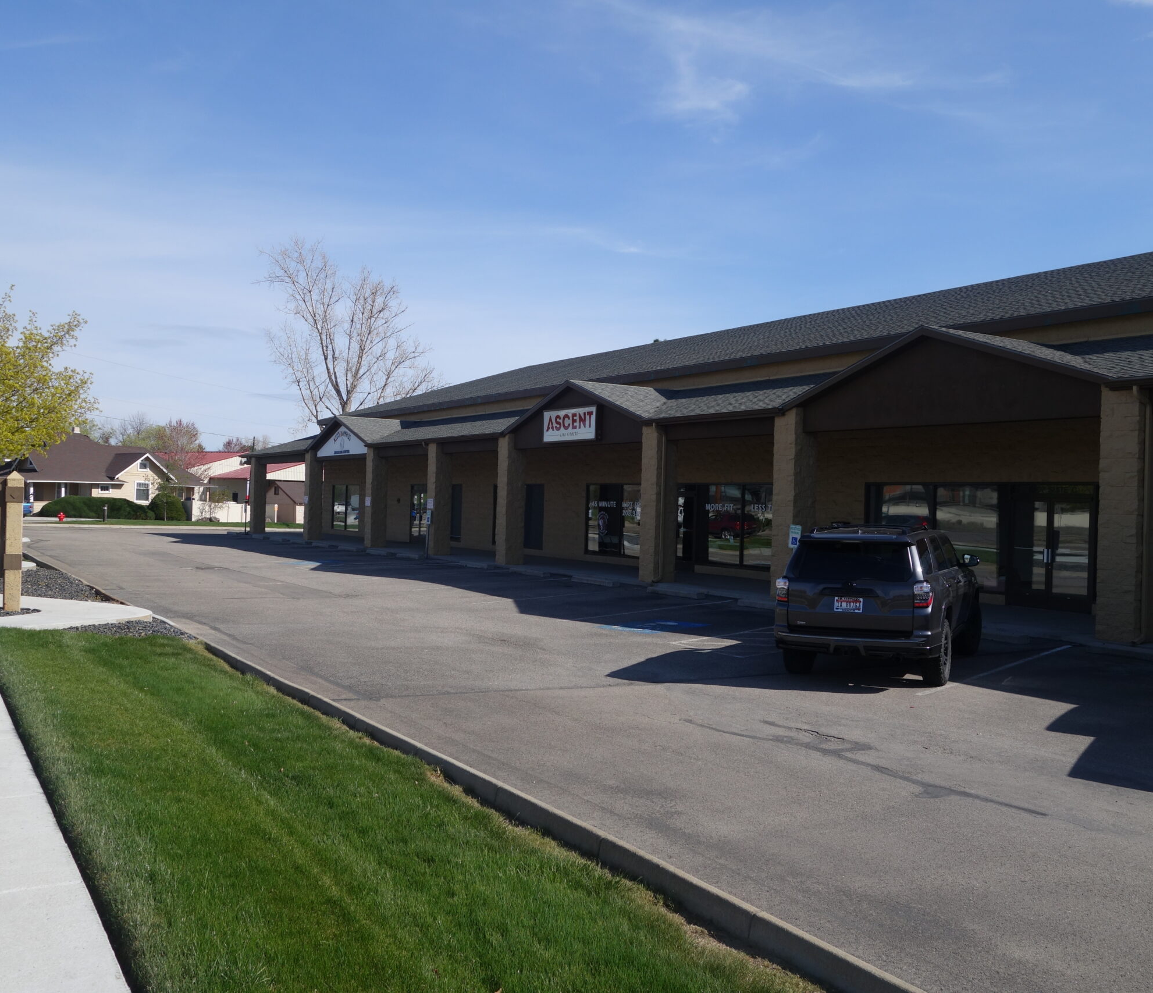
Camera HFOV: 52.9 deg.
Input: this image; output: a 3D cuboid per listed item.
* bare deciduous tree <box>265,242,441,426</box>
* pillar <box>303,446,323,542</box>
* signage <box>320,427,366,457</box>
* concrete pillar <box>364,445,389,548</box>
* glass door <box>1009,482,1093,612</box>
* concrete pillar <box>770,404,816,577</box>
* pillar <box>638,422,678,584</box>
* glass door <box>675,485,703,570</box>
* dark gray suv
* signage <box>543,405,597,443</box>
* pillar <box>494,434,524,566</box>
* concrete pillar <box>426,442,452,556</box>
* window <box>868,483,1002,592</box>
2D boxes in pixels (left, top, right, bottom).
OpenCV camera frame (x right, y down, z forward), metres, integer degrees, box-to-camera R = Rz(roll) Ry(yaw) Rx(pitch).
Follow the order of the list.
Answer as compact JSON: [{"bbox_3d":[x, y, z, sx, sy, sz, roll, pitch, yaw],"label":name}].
[{"bbox_3d":[-14.653,-7.312,75.000,11.300,18.700,11.800,1,0,-31],"label":"bare deciduous tree"},{"bbox_3d":[-11.243,-0.047,49.448,0.610,3.780,0.610,1,0,-31],"label":"pillar"},{"bbox_3d":[-9.350,-2.186,46.226,0.100,1.220,6.100,1,0,-31],"label":"signage"},{"bbox_3d":[-7.424,0.053,43.073,0.603,3.678,0.608,1,0,-31],"label":"concrete pillar"},{"bbox_3d":[9.007,0.959,22.005,0.130,2.390,1.890,1,0,-31],"label":"glass door"},{"bbox_3d":[4.401,0.185,23.297,0.610,3.750,0.610,1,0,-31],"label":"concrete pillar"},{"bbox_3d":[1.942,0.182,27.291,0.603,3.678,0.608,1,0,-31],"label":"pillar"},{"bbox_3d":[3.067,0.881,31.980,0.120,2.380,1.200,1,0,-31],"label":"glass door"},{"bbox_3d":[4.070,1.300,15.101,1.960,1.820,4.830,1,0,26],"label":"dark gray suv"},{"bbox_3d":[-0.134,-1.885,30.691,0.180,0.900,2.750,1,0,-31],"label":"signage"},{"bbox_3d":[-1.899,0.129,33.763,0.603,3.678,0.608,1,0,-31],"label":"pillar"},{"bbox_3d":[-4.484,0.093,38.120,0.603,3.678,0.608,1,0,-31],"label":"concrete pillar"},{"bbox_3d":[7.521,0.834,24.506,0.130,2.180,3.750,1,0,-31],"label":"window"}]

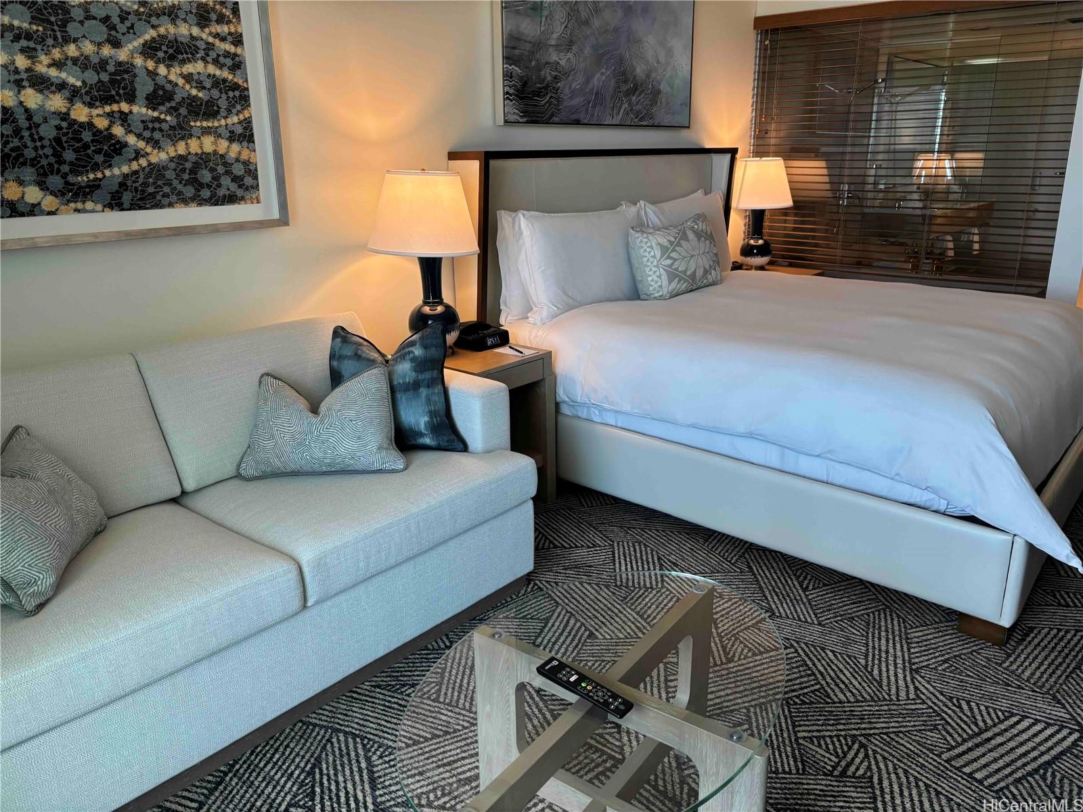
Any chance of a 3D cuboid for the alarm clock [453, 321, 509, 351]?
[{"bbox_3d":[-0.239,-0.277,3.196,0.160,0.070,0.176,14,23,39],"label":"alarm clock"}]

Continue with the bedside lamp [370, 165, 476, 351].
[{"bbox_3d":[-0.429,-0.518,2.984,0.409,0.665,0.409,0,18,0],"label":"bedside lamp"}]

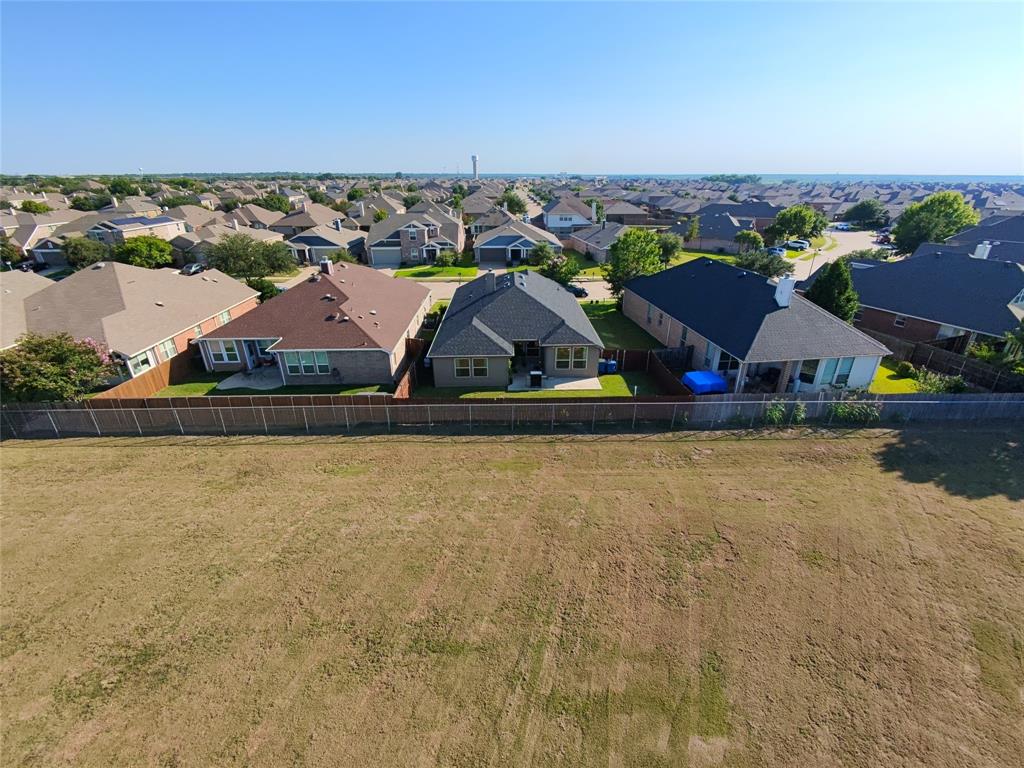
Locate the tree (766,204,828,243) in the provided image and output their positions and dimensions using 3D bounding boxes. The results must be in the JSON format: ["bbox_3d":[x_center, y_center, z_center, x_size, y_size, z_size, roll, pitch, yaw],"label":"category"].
[{"bbox_3d":[63.062,-35.672,105.540,12.600,8.200,11.800,0,24,0],"label":"tree"}]

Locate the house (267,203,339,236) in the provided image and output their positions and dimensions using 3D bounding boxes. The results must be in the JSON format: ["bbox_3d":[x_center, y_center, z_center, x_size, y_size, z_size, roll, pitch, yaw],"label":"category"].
[{"bbox_3d":[-53.890,-44.140,126.530,12.200,7.000,23.500,0,24,0],"label":"house"}]

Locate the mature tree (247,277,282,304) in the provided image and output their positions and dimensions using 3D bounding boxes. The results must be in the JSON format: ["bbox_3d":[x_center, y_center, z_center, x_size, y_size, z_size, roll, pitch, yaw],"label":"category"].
[{"bbox_3d":[-30.770,-11.610,57.790,3.800,3.400,3.800,0,24,0],"label":"mature tree"}]

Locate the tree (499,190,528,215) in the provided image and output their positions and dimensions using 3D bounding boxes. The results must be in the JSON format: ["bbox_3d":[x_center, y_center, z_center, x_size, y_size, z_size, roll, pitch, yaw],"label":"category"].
[{"bbox_3d":[0.370,-67.790,177.790,10.500,8.900,10.500,0,24,0],"label":"tree"}]

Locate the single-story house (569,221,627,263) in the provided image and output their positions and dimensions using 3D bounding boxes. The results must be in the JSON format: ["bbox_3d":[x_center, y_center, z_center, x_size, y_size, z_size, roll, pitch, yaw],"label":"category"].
[{"bbox_3d":[20.717,-28.898,94.315,13.000,6.500,20.500,-4,24,-8],"label":"single-story house"}]

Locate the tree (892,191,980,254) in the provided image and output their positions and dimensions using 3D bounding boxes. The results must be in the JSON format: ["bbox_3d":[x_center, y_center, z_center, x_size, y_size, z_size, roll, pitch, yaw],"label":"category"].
[{"bbox_3d":[86.580,-32.190,94.480,13.300,11.800,13.300,0,24,0],"label":"tree"}]

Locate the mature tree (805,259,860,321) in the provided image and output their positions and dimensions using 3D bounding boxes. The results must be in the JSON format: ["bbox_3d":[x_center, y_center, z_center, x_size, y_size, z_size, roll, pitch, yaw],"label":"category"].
[{"bbox_3d":[30.778,-8.322,45.538,4.400,7.400,4.400,0,24,0],"label":"mature tree"}]

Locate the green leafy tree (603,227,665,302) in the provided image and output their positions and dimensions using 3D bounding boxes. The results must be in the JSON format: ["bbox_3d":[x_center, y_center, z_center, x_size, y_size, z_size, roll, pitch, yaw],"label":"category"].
[{"bbox_3d":[13.924,-13.909,55.938,7.100,8.300,7.100,0,24,0],"label":"green leafy tree"}]

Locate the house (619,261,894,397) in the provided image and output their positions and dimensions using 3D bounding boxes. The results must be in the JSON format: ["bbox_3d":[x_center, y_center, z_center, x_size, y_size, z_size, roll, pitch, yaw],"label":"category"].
[{"bbox_3d":[19.464,-7.286,42.571,11.600,7.000,23.400,-3,24,-8],"label":"house"}]

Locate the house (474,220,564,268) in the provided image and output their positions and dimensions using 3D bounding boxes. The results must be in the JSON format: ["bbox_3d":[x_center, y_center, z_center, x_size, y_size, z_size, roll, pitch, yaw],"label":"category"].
[{"bbox_3d":[1.035,-29.464,95.348,16.600,6.700,20.000,-1,24,-1],"label":"house"}]

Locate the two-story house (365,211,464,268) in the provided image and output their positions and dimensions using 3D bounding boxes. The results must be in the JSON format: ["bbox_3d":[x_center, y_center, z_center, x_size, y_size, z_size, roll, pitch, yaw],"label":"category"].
[{"bbox_3d":[-18.678,-30.443,94.471,16.200,9.200,21.000,-1,24,-1],"label":"two-story house"}]

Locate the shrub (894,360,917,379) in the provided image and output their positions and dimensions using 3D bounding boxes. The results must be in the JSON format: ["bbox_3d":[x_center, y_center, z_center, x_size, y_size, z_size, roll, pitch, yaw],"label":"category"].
[{"bbox_3d":[29.802,-1.285,36.139,1.350,1.250,1.350,0,24,0],"label":"shrub"}]

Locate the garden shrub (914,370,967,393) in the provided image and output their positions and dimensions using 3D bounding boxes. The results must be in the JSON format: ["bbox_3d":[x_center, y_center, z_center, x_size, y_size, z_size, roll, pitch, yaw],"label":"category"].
[{"bbox_3d":[31.872,-0.336,35.188,1.800,1.200,2.800,-7,25,-16],"label":"garden shrub"}]

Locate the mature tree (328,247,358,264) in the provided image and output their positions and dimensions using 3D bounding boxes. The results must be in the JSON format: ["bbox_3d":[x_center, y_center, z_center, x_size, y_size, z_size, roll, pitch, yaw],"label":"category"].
[{"bbox_3d":[-29.269,-22.021,82.114,4.600,3.800,4.600,0,24,0],"label":"mature tree"}]

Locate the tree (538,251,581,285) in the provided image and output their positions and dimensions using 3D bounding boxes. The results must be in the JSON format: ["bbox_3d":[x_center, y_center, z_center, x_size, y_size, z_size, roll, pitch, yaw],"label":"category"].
[{"bbox_3d":[7.140,-17.240,69.470,5.800,4.400,5.800,0,24,0],"label":"tree"}]

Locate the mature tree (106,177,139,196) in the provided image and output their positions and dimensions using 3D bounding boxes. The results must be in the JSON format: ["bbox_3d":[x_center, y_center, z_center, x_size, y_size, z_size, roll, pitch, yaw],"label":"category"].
[{"bbox_3d":[-158.866,-76.981,193.506,12.200,12.000,12.000,0,24,0],"label":"mature tree"}]

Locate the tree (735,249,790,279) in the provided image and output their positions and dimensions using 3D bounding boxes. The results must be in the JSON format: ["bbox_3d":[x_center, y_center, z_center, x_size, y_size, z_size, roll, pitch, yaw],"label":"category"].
[{"bbox_3d":[33.324,-15.023,63.340,7.400,6.200,7.400,0,24,0],"label":"tree"}]

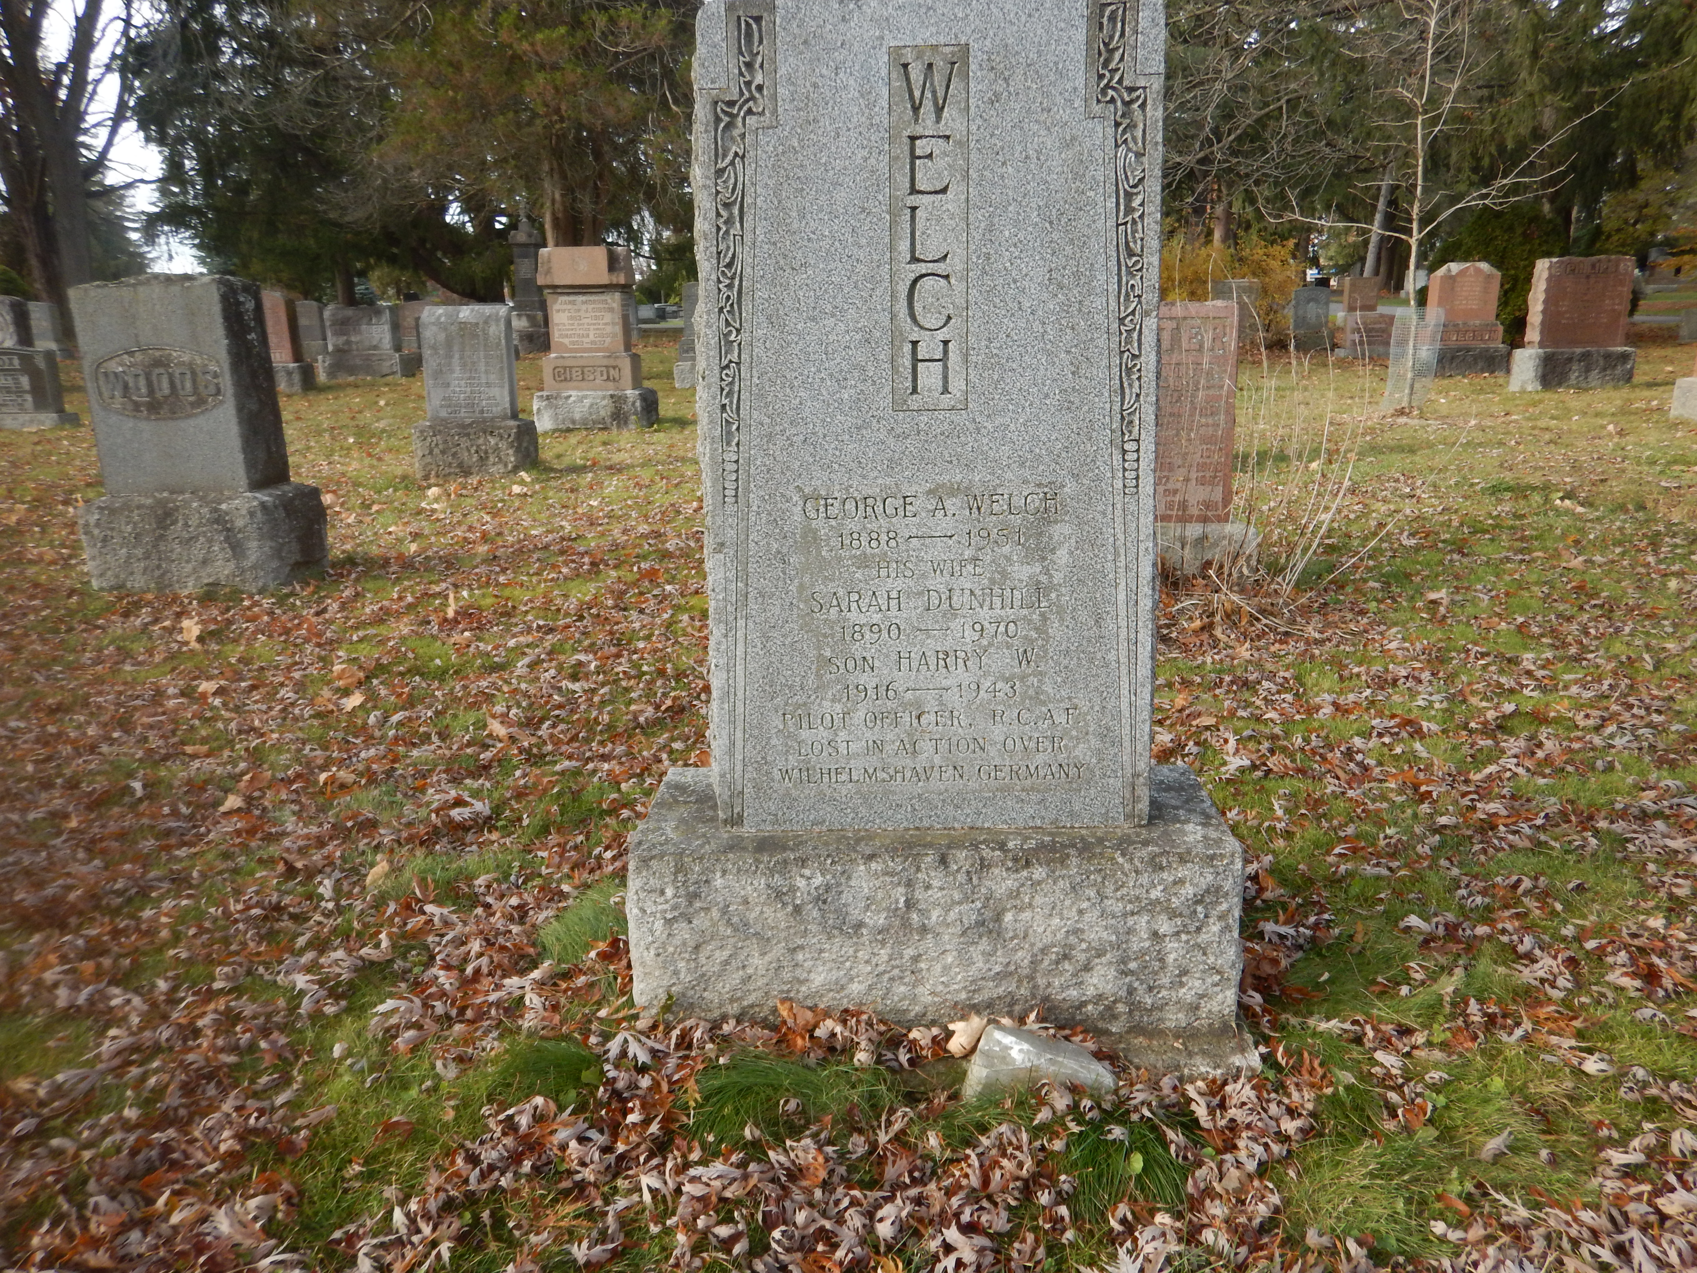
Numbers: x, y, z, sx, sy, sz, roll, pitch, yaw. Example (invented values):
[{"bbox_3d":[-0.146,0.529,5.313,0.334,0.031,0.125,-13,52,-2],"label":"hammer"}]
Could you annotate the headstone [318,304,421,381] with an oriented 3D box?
[{"bbox_3d":[-6.232,-3.781,15.161,1.000,0.950,0.560,-1,13,2],"label":"headstone"}]

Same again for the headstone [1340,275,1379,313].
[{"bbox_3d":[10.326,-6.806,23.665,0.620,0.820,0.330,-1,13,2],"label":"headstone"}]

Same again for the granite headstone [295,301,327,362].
[{"bbox_3d":[-8.616,-4.901,18.895,0.600,0.940,0.420,-1,13,2],"label":"granite headstone"}]

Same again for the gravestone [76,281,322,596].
[{"bbox_3d":[-2.971,-0.913,5.316,0.790,1.340,0.560,-1,13,3],"label":"gravestone"}]

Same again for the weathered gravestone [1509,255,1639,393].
[{"bbox_3d":[7.795,-3.314,12.503,0.980,1.330,0.530,-1,13,2],"label":"weathered gravestone"}]

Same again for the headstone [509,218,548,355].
[{"bbox_3d":[-5.272,-5.776,19.291,0.560,2.250,0.520,-1,13,2],"label":"headstone"}]

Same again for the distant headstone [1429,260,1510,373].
[{"bbox_3d":[7.255,-3.712,13.788,0.870,1.250,0.480,-1,13,2],"label":"distant headstone"}]

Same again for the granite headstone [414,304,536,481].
[{"bbox_3d":[-2.680,-1.738,8.336,0.730,1.180,0.460,-1,13,2],"label":"granite headstone"}]

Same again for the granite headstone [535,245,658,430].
[{"bbox_3d":[-2.367,-2.739,10.853,0.970,1.610,0.700,-1,13,2],"label":"granite headstone"}]

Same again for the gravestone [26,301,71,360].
[{"bbox_3d":[-13.763,-5.214,20.092,0.660,0.960,0.420,-1,13,2],"label":"gravestone"}]

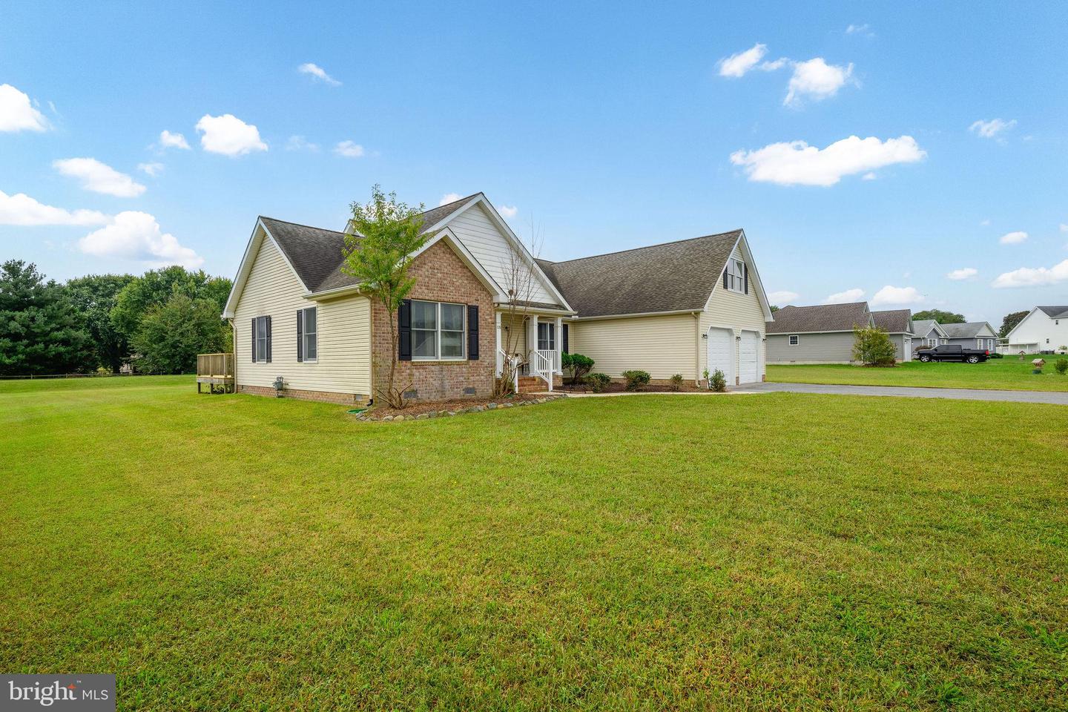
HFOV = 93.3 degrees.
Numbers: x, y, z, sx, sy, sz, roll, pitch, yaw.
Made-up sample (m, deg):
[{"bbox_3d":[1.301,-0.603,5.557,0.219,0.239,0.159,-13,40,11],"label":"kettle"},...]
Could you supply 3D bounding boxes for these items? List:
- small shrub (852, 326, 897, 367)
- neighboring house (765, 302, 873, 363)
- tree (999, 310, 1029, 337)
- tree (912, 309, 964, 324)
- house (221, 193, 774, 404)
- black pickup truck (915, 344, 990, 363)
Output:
[{"bbox_3d":[28.590,-1.010,42.300,3.000,3.420,3.000,-1,-1,42],"label":"small shrub"},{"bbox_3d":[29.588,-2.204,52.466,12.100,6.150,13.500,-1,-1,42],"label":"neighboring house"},{"bbox_3d":[111.975,-5.100,115.000,9.000,10.600,9.000,-1,-1,42],"label":"tree"},{"bbox_3d":[90.396,-5.300,113.000,10.500,11.200,10.500,-1,-1,42],"label":"tree"},{"bbox_3d":[-0.352,-2.000,21.736,14.350,6.630,19.350,-1,-1,42],"label":"house"},{"bbox_3d":[42.567,-0.183,51.437,5.870,1.890,2.030,-1,-1,42],"label":"black pickup truck"}]

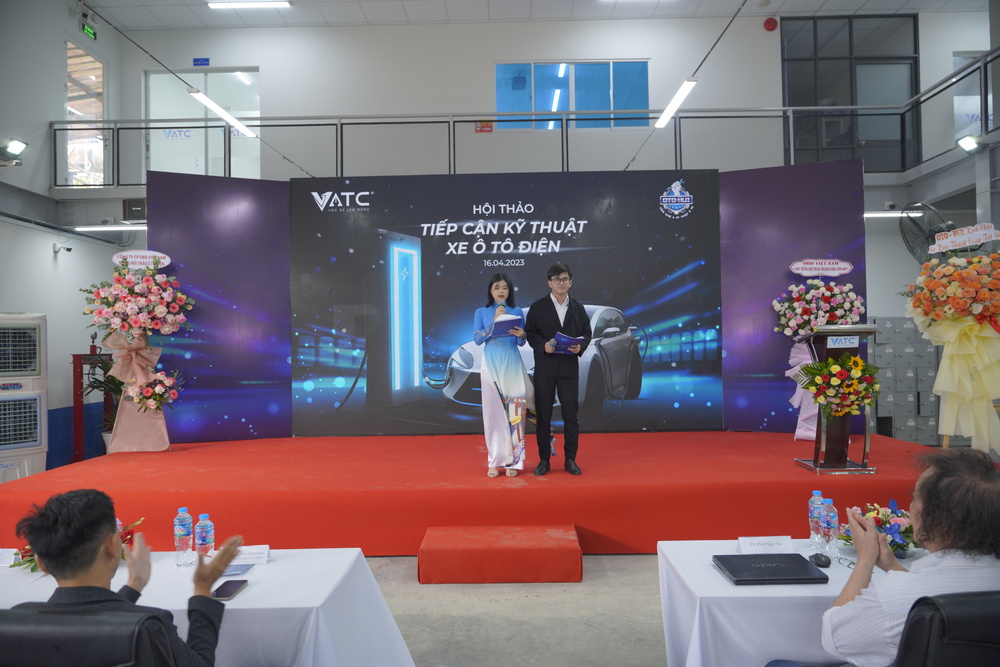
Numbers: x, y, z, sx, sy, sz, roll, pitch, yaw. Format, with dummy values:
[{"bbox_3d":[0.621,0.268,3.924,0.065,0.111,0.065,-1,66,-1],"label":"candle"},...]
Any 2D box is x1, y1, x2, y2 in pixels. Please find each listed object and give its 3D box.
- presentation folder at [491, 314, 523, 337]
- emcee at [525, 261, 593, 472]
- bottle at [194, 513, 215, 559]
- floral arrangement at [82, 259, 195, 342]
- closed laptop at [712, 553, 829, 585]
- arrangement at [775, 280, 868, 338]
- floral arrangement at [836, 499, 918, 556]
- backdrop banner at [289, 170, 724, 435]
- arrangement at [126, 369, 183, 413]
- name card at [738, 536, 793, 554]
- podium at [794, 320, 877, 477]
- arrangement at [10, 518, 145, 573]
[{"bbox_3d":[0.059,-0.059,5.275,0.225,0.030,0.270,0,-38,4],"label":"presentation folder"},{"bbox_3d":[0.480,0.290,5.526,0.555,1.730,0.460,-1,0,0],"label":"emcee"},{"bbox_3d":[-1.085,0.772,2.455,0.065,0.220,0.065,-1,-1,1],"label":"bottle"},{"bbox_3d":[-3.660,-0.334,6.750,1.050,0.820,0.550,-1,-1,-9],"label":"floral arrangement"},{"bbox_3d":[0.968,0.852,2.395,0.330,0.031,0.235,-1,0,0],"label":"closed laptop"},{"bbox_3d":[3.259,-0.255,6.800,0.910,0.610,0.480,-1,-1,9],"label":"arrangement"},{"bbox_3d":[1.459,0.733,2.530,0.360,0.225,0.300,-1,-1,1],"label":"floral arrangement"},{"bbox_3d":[0.058,-0.345,7.756,5.000,3.020,0.060,-1,-1,1],"label":"backdrop banner"},{"bbox_3d":[-3.563,0.596,6.856,0.490,0.400,0.330,-1,0,-9],"label":"arrangement"},{"bbox_3d":[1.021,0.819,2.560,0.207,0.066,0.070,-1,-1,1],"label":"name card"},{"bbox_3d":[2.782,0.533,5.583,0.480,1.170,0.570,-1,0,4],"label":"podium"},{"bbox_3d":[-1.597,0.780,2.520,0.480,0.220,0.290,-1,-1,1],"label":"arrangement"}]

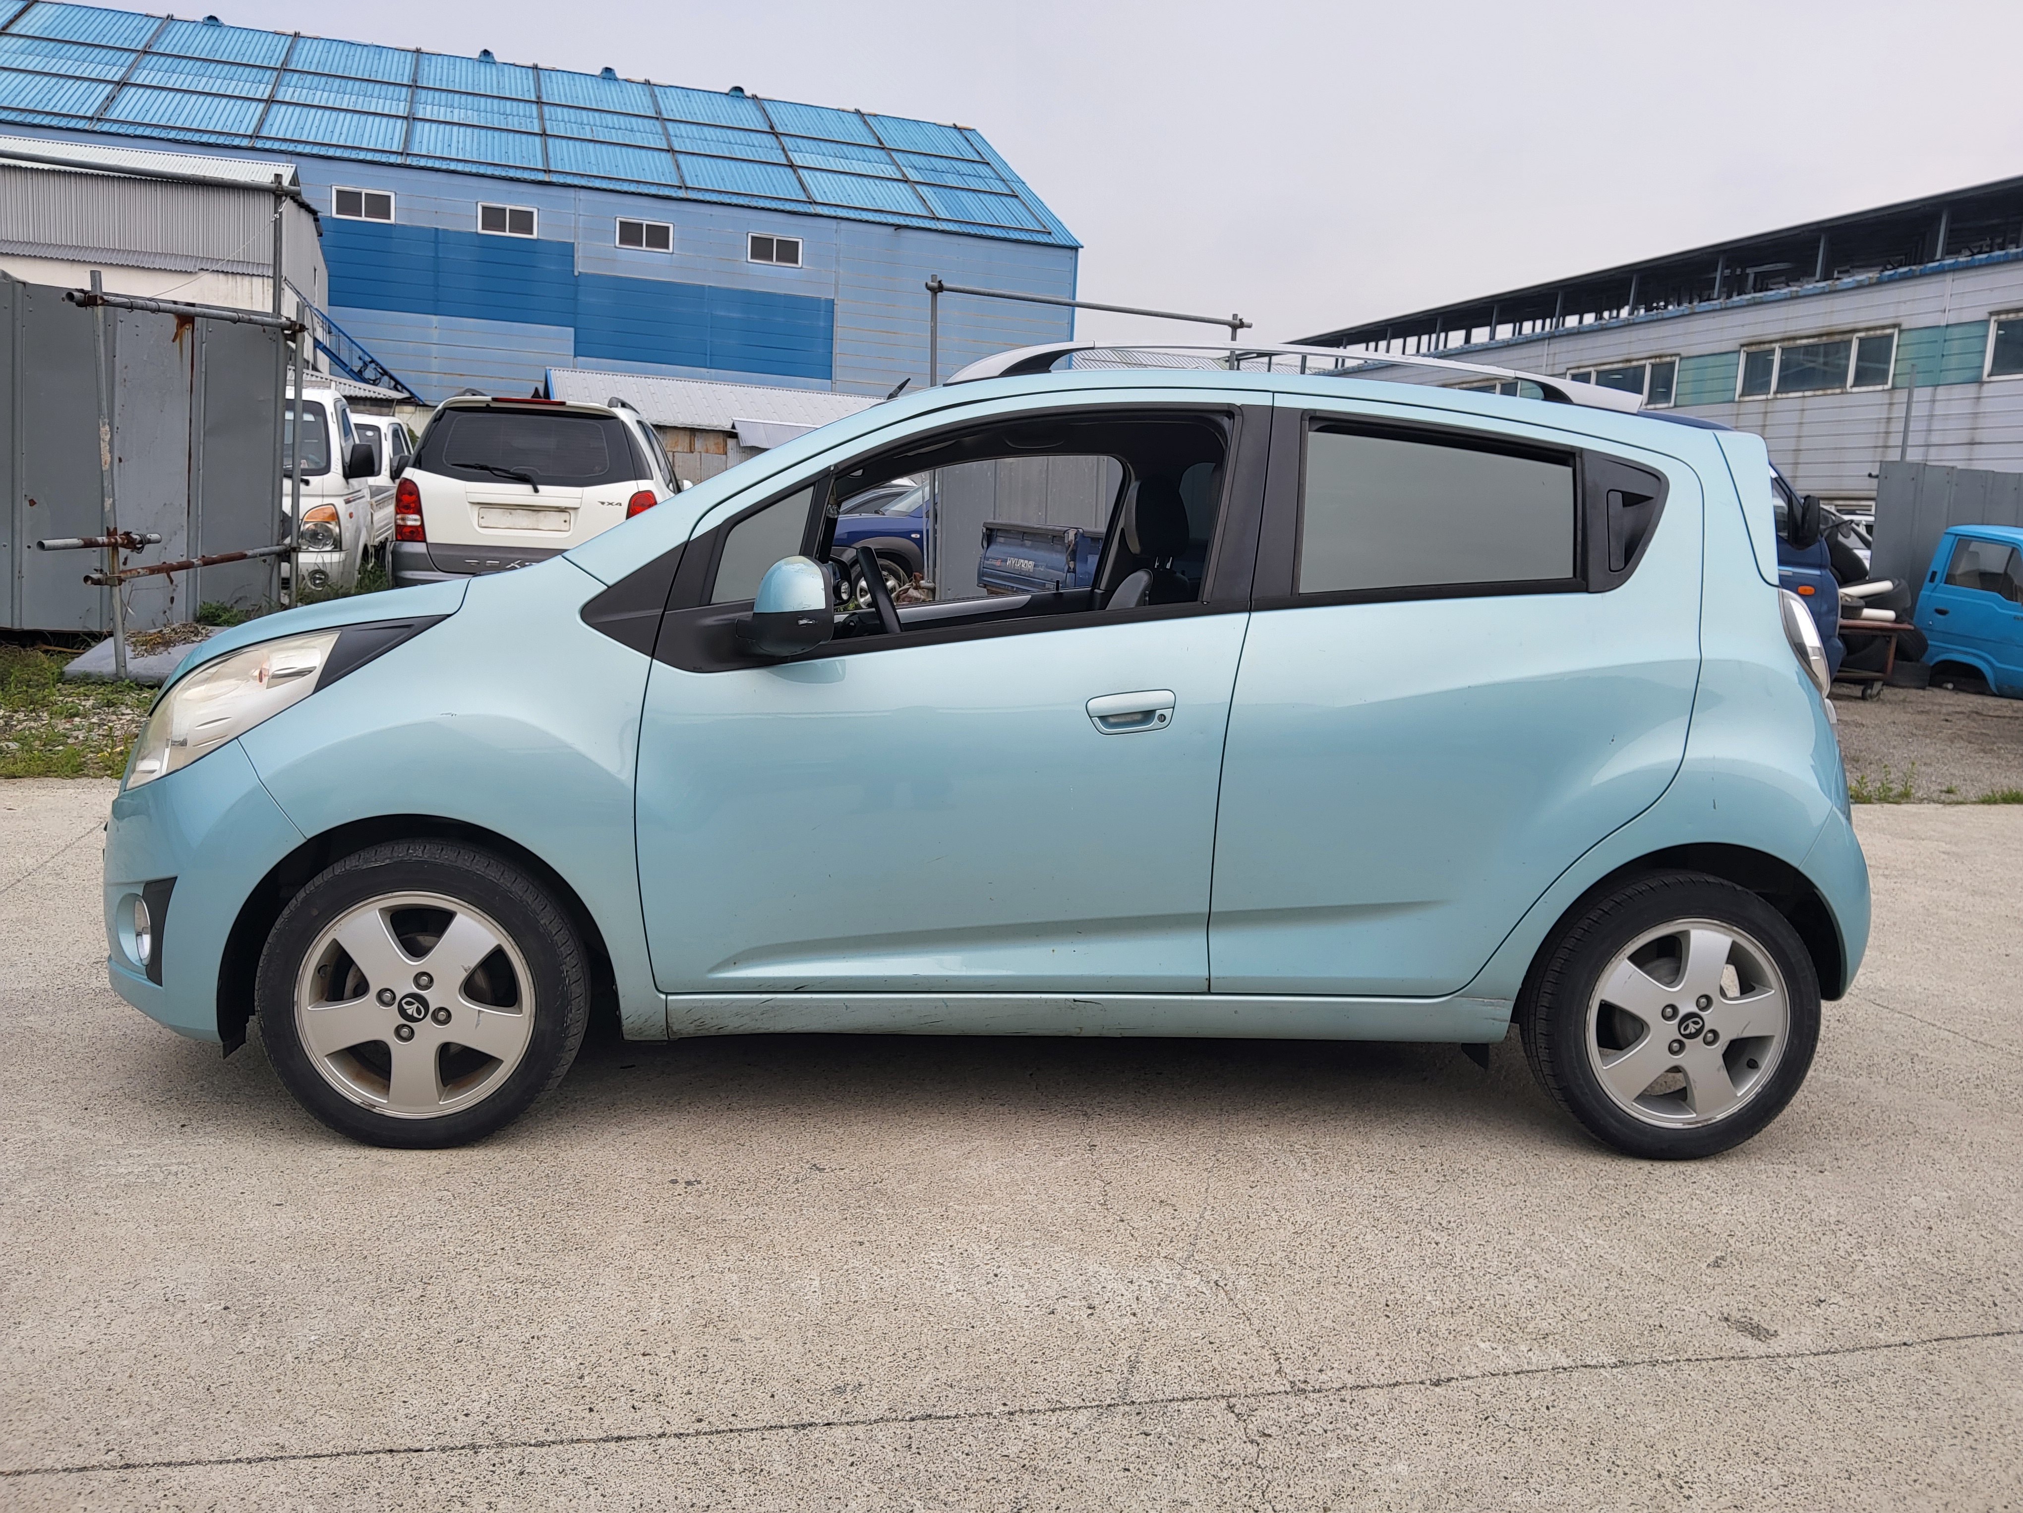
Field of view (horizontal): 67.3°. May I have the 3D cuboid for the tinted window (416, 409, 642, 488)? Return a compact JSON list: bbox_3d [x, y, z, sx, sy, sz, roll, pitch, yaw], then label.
[{"bbox_3d":[-2.946,-1.896,9.300,1.360,0.500,0.080,1,-11,-10],"label":"tinted window"}]

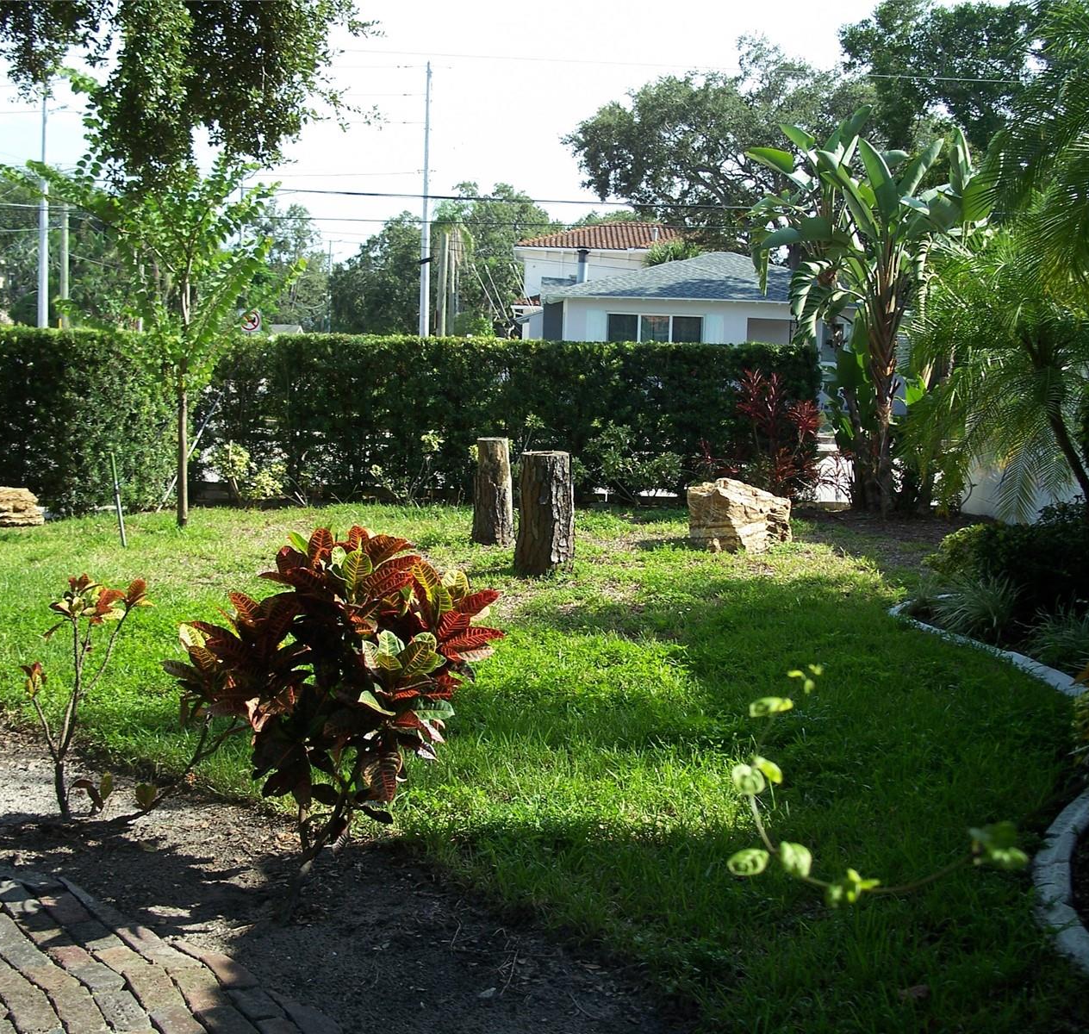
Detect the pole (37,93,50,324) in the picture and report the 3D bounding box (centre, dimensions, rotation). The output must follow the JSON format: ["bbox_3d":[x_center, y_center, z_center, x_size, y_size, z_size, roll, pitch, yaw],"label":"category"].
[{"bbox_3d":[-17.172,-9.966,50.389,0.340,10.841,0.340,1,6,0],"label":"pole"}]

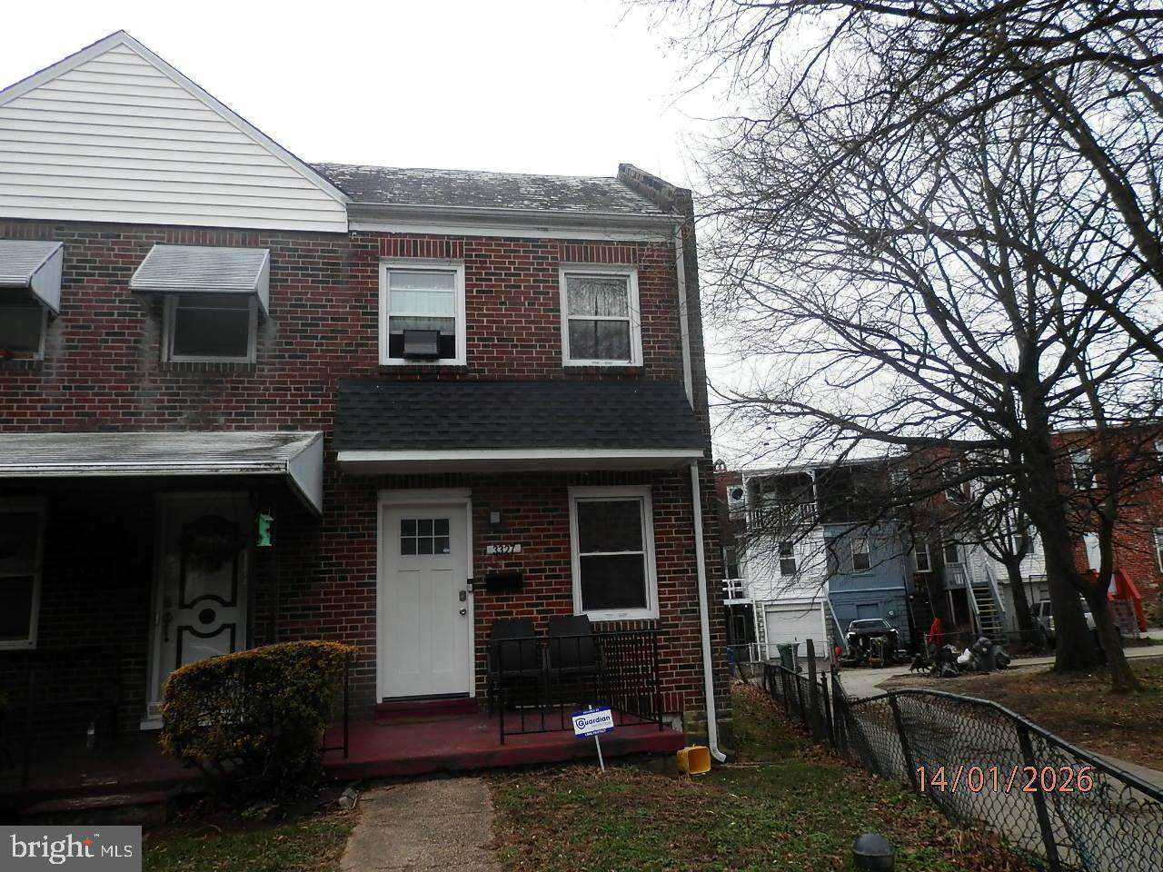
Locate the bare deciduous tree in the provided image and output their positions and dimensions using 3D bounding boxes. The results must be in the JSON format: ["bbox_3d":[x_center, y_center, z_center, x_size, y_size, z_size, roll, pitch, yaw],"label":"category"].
[{"bbox_3d":[7.181,-1.462,17.000,9.500,12.400,8.500,0,-11,-11],"label":"bare deciduous tree"}]

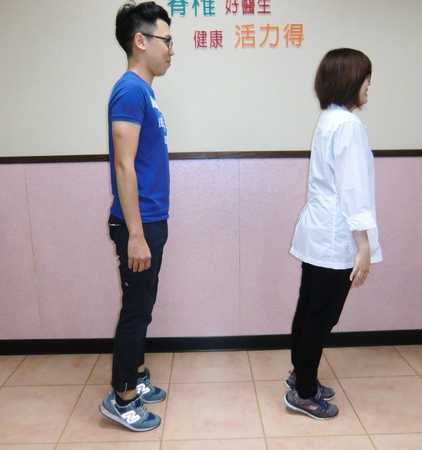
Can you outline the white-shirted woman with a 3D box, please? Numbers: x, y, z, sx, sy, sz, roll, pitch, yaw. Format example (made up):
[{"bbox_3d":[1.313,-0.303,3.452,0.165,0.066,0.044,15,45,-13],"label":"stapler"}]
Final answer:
[{"bbox_3d":[0.543,0.090,1.832,0.400,1.600,0.460,-2,11,0],"label":"white-shirted woman"}]

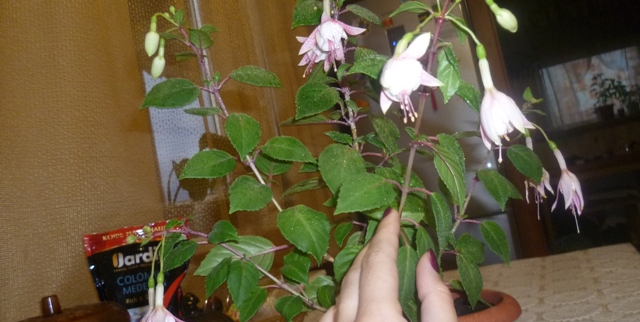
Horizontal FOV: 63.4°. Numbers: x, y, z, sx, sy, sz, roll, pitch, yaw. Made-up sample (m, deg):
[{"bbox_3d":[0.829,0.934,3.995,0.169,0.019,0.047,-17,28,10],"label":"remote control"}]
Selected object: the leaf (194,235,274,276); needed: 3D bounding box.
[{"bbox_3d":[-0.073,0.082,0.440,0.066,0.034,0.014,-13,-15,-3],"label":"leaf"}]

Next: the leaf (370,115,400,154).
[{"bbox_3d":[0.059,-0.024,0.470,0.019,0.036,0.013,-32,-6,14],"label":"leaf"}]

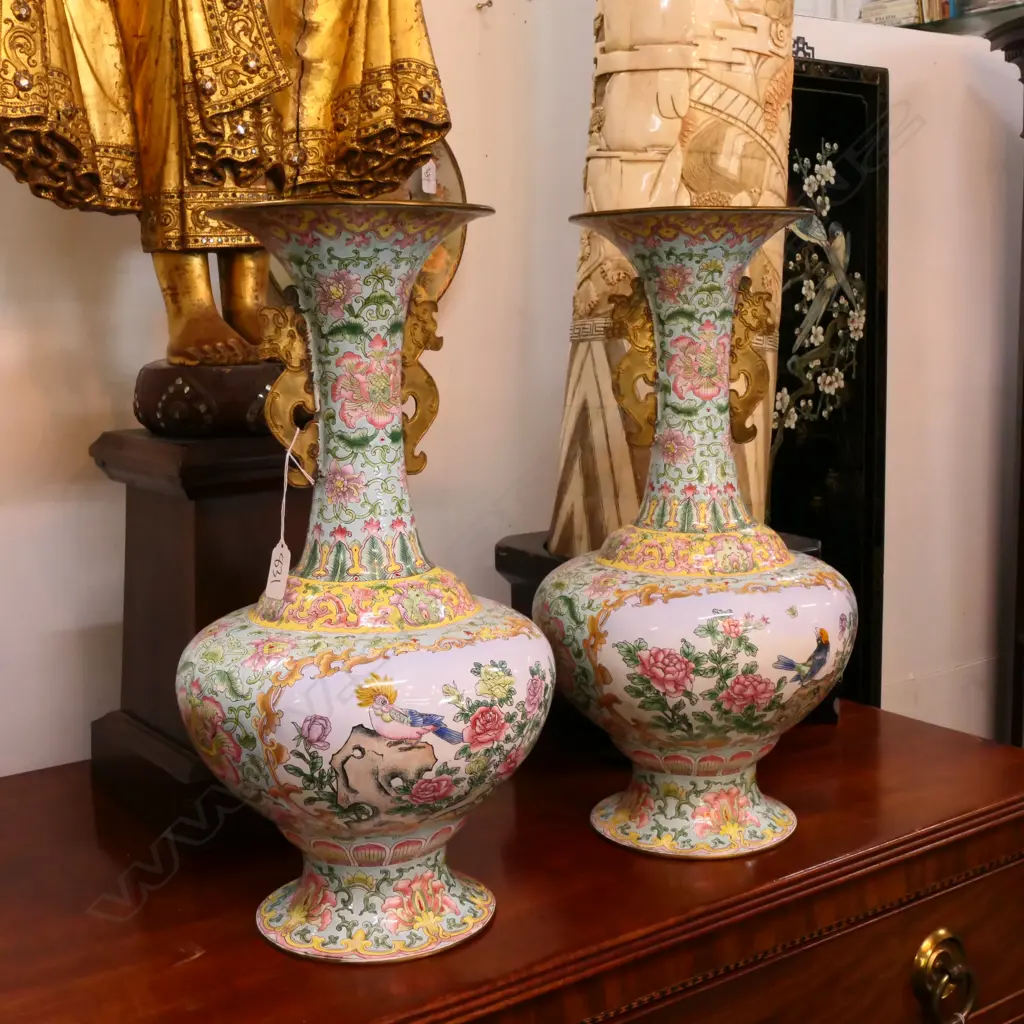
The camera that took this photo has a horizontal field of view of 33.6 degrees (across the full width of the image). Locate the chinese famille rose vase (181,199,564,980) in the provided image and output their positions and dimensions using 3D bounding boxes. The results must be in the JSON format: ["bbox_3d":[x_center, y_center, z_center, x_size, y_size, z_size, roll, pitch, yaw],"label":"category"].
[{"bbox_3d":[-0.099,0.041,1.149,0.255,0.485,0.255,-1,9,0],"label":"chinese famille rose vase"}]

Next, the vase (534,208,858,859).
[{"bbox_3d":[0.142,0.009,1.329,0.255,0.485,0.255,-1,9,0],"label":"vase"}]

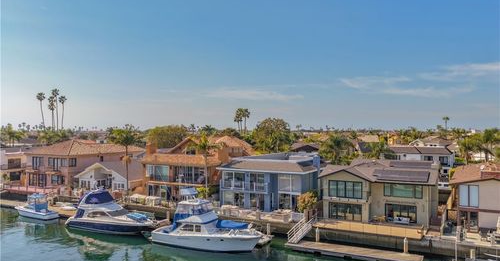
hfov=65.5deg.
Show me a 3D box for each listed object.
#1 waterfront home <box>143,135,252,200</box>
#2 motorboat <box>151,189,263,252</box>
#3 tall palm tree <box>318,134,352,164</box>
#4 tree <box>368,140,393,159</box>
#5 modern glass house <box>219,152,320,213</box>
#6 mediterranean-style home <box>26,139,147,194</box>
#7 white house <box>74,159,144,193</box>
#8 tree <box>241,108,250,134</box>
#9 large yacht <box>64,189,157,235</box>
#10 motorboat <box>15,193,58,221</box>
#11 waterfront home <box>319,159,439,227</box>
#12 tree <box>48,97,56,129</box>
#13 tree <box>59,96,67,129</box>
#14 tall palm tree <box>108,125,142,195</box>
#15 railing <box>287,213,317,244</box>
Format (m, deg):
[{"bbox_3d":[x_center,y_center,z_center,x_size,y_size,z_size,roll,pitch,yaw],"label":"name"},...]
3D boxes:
[{"bbox_3d":[-8.671,7.000,76.515,15.400,10.800,17.000,0,0,26],"label":"waterfront home"},{"bbox_3d":[-5.509,11.400,49.019,14.000,6.000,4.400,0,0,26],"label":"motorboat"},{"bbox_3d":[17.700,6.612,80.000,6.500,11.580,6.500,0,0,0],"label":"tall palm tree"},{"bbox_3d":[28.652,7.306,86.000,5.400,10.190,5.400,0,0,0],"label":"tree"},{"bbox_3d":[4.317,7.500,60.096,13.100,7.000,16.000,0,0,24],"label":"modern glass house"},{"bbox_3d":[-35.496,6.700,85.928,13.200,8.600,20.000,0,0,28],"label":"mediterranean-style home"},{"bbox_3d":[-28.075,9.600,86.511,13.200,5.600,12.500,0,0,26],"label":"white house"},{"bbox_3d":[-1.852,1.106,180.000,4.200,22.590,4.200,0,0,0],"label":"tree"},{"bbox_3d":[-17.622,10.200,50.469,13.400,5.200,4.200,0,0,24],"label":"large yacht"},{"bbox_3d":[-35.885,12.550,65.348,8.000,3.700,2.800,0,0,26],"label":"motorboat"},{"bbox_3d":[20.974,8.550,61.361,14.700,7.700,19.000,0,0,26],"label":"waterfront home"},{"bbox_3d":[-75.199,-0.878,148.000,3.200,23.755,3.200,0,0,0],"label":"tree"},{"bbox_3d":[-71.201,-0.973,148.000,3.400,23.946,3.400,0,0,0],"label":"tree"},{"bbox_3d":[-21.605,5.063,68.000,5.500,11.875,5.500,0,0,0],"label":"tall palm tree"},{"bbox_3d":[6.550,12.550,49.300,1.400,2.600,4.600,0,0,30],"label":"railing"}]

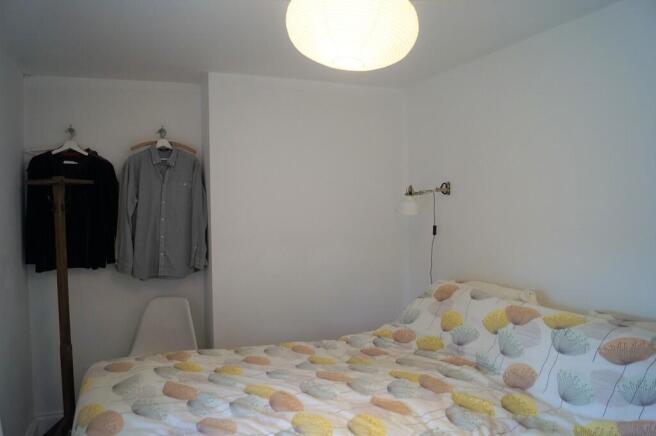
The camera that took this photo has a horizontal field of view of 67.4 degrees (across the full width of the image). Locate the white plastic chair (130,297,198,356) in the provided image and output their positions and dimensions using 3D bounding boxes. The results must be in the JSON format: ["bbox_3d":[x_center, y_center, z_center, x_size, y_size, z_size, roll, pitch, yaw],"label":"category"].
[{"bbox_3d":[-1.053,0.938,3.104,0.465,0.810,0.520,-1,2,-7],"label":"white plastic chair"}]

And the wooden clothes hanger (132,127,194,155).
[{"bbox_3d":[-1.136,-0.535,3.394,0.430,0.200,0.035,-1,2,-23],"label":"wooden clothes hanger"}]

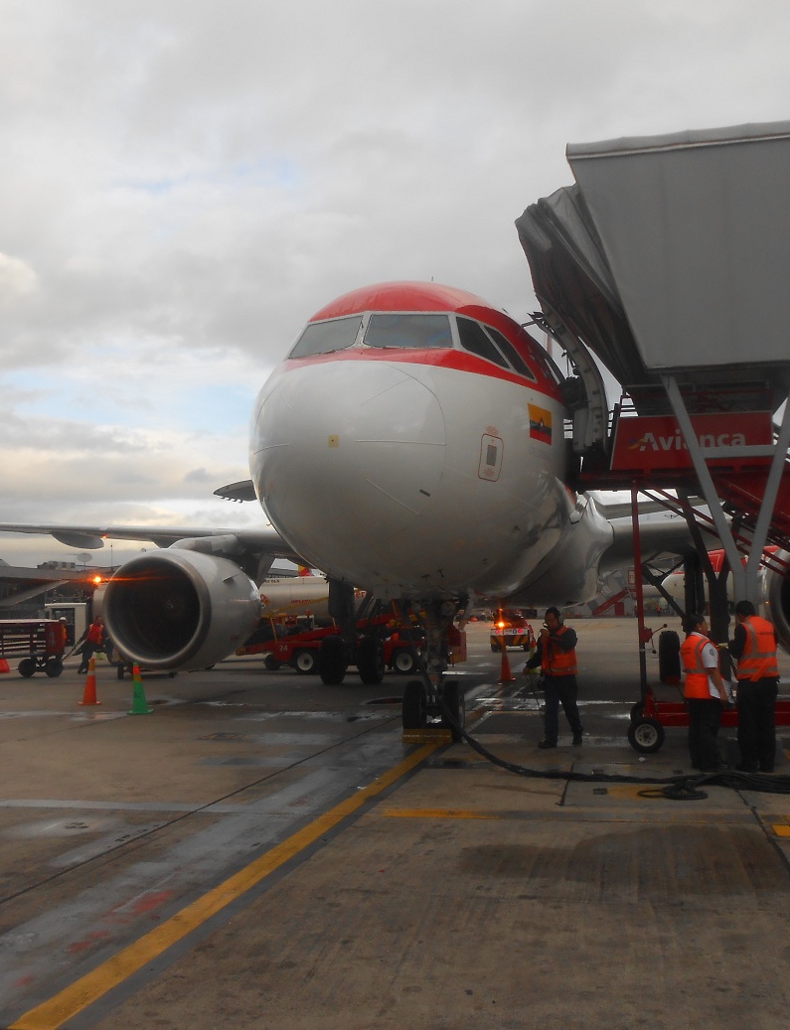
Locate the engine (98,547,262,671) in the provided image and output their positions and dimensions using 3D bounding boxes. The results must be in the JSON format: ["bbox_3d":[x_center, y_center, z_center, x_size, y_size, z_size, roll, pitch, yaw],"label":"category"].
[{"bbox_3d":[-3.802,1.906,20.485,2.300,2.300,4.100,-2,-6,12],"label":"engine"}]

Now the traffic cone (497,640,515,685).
[{"bbox_3d":[2.548,3.407,23.654,0.400,0.900,0.400,-1,-6,0],"label":"traffic cone"}]

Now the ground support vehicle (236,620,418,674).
[{"bbox_3d":[-1.338,3.609,29.335,5.700,1.700,1.900,-2,-6,12],"label":"ground support vehicle"}]

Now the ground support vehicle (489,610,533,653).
[{"bbox_3d":[5.144,4.970,44.350,1.750,1.700,4.200,-2,-6,11],"label":"ground support vehicle"}]

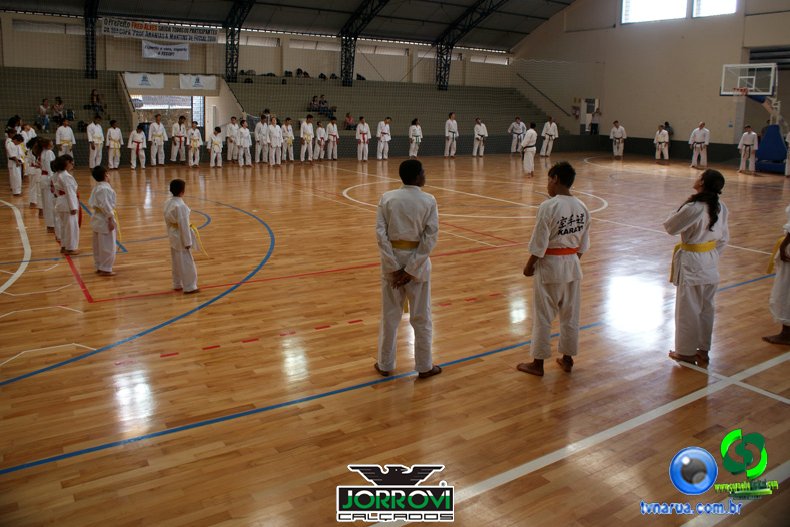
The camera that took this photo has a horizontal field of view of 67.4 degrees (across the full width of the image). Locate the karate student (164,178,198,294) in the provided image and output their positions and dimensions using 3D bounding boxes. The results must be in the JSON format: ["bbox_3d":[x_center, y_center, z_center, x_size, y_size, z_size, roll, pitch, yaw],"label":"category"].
[{"bbox_3d":[-2.159,-0.278,5.992,0.330,1.139,0.260,14,19,42],"label":"karate student"}]

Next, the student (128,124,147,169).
[{"bbox_3d":[-7.823,-3.535,18.010,0.530,1.334,0.300,-6,16,-26],"label":"student"}]

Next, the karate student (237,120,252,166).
[{"bbox_3d":[-4.980,-3.977,19.632,0.480,1.514,0.300,-9,18,-34],"label":"karate student"}]

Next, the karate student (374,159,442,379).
[{"bbox_3d":[0.101,0.036,4.293,0.480,1.595,0.360,2,14,3],"label":"karate student"}]

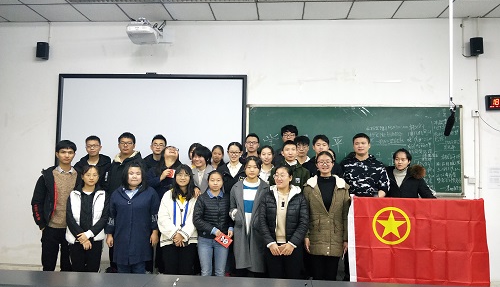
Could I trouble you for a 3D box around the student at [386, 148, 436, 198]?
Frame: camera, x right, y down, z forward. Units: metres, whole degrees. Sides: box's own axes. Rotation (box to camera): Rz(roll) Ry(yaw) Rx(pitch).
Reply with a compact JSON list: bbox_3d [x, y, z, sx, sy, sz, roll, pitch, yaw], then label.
[{"bbox_3d":[1.721,0.870,3.874,0.580,1.629,0.360,0,-4,18],"label":"student"}]

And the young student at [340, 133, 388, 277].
[{"bbox_3d":[1.203,0.781,3.819,0.540,1.781,0.360,0,-4,10],"label":"young student"}]

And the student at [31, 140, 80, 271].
[{"bbox_3d":[-2.171,0.833,4.119,0.540,1.750,0.330,2,-4,-21],"label":"student"}]

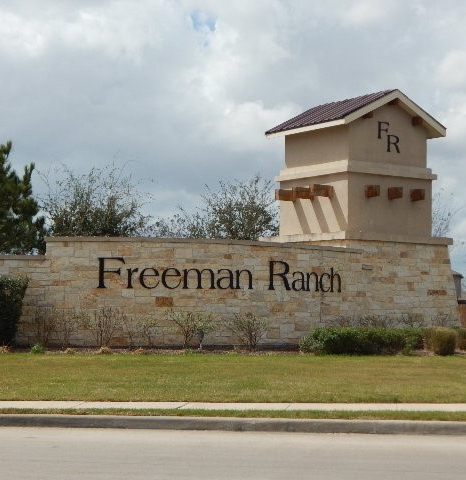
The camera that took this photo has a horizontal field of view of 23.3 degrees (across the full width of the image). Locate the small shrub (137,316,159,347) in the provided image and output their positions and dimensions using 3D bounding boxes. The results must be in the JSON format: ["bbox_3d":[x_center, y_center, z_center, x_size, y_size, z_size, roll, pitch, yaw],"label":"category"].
[{"bbox_3d":[-2.353,2.548,31.400,0.613,0.835,0.551,0,-4,0],"label":"small shrub"}]

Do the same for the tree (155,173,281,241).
[{"bbox_3d":[-0.221,0.689,45.045,5.267,6.646,4.846,0,-4,0],"label":"tree"}]

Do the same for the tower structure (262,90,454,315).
[{"bbox_3d":[3.715,-0.574,34.305,4.300,7.491,4.300,3,-4,-34],"label":"tower structure"}]

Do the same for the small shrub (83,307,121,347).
[{"bbox_3d":[-3.633,2.408,31.400,1.058,1.114,0.952,0,-4,0],"label":"small shrub"}]

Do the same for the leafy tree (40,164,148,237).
[{"bbox_3d":[-4.930,0.411,40.000,3.795,6.036,3.700,1,-4,0],"label":"leafy tree"}]

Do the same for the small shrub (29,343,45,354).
[{"bbox_3d":[-4.674,2.604,27.000,0.371,0.275,0.371,1,-4,0],"label":"small shrub"}]

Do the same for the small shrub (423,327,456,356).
[{"bbox_3d":[5.213,2.532,28.200,0.750,0.713,0.750,1,-4,0],"label":"small shrub"}]

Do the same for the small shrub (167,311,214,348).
[{"bbox_3d":[-1.180,2.484,31.300,1.277,1.055,1.149,0,-4,0],"label":"small shrub"}]

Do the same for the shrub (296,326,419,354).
[{"bbox_3d":[3.552,2.736,30.700,3.484,0.762,1.200,0,-4,0],"label":"shrub"}]

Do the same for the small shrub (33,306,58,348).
[{"bbox_3d":[-5.192,2.408,31.400,0.724,1.114,0.651,0,-4,0],"label":"small shrub"}]

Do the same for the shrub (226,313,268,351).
[{"bbox_3d":[0.373,2.531,31.200,1.162,1.051,1.046,0,-4,0],"label":"shrub"}]

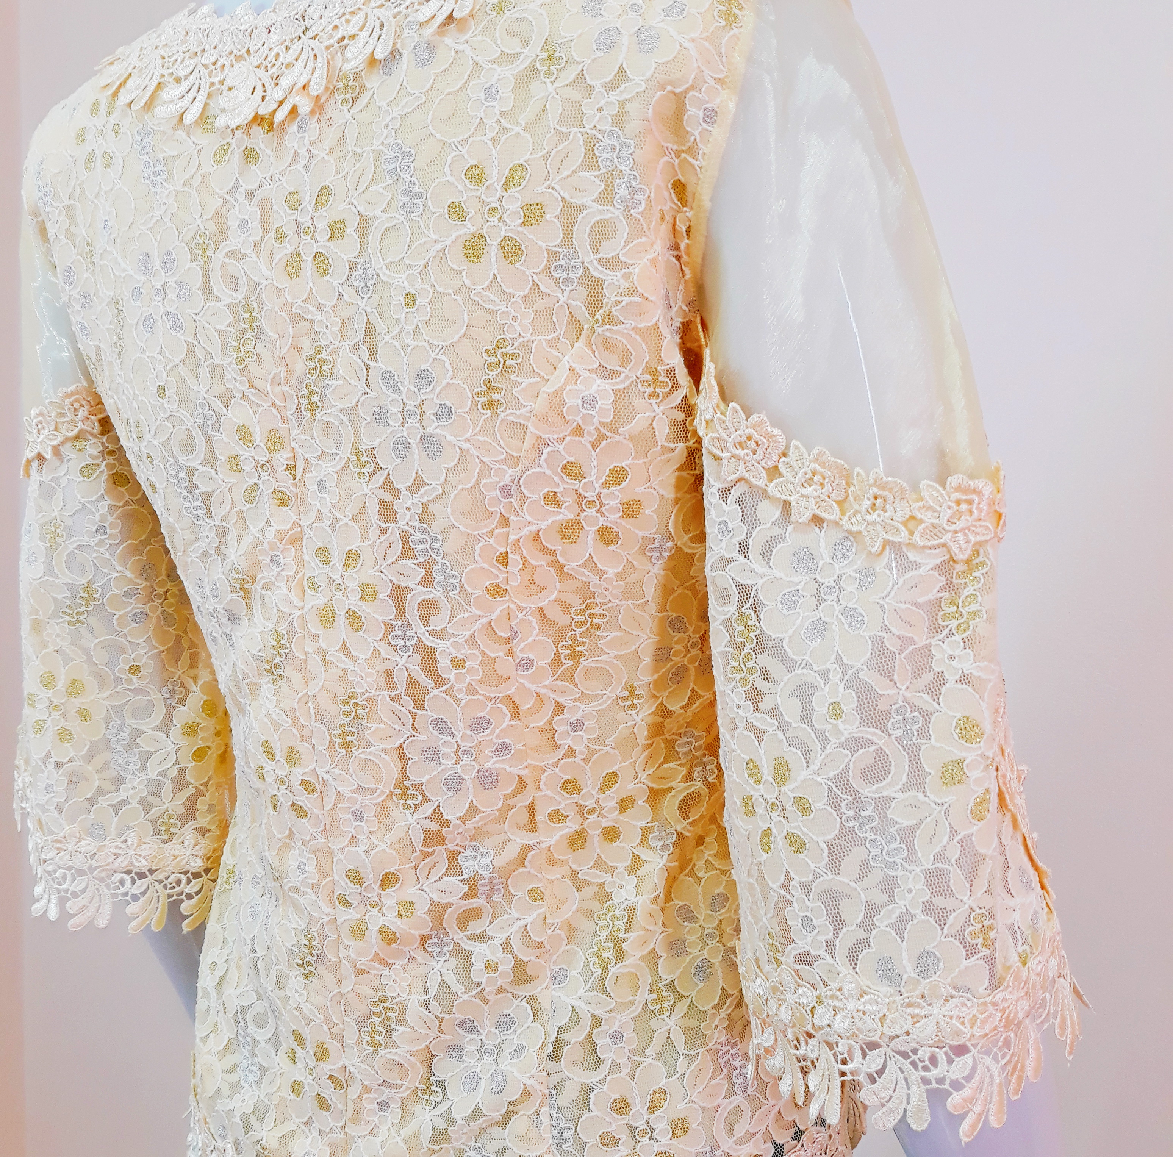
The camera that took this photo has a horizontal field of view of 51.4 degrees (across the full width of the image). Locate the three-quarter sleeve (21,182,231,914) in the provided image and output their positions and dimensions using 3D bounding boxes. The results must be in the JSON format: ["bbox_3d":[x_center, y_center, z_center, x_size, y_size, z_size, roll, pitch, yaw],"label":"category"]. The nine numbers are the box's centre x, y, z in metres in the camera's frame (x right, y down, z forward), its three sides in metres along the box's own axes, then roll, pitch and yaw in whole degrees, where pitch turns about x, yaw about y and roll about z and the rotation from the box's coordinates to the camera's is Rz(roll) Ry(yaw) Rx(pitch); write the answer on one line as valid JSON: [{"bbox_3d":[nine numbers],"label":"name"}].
[{"bbox_3d":[-0.271,-0.013,0.714,0.125,0.406,0.146,4,8,34],"label":"three-quarter sleeve"}]

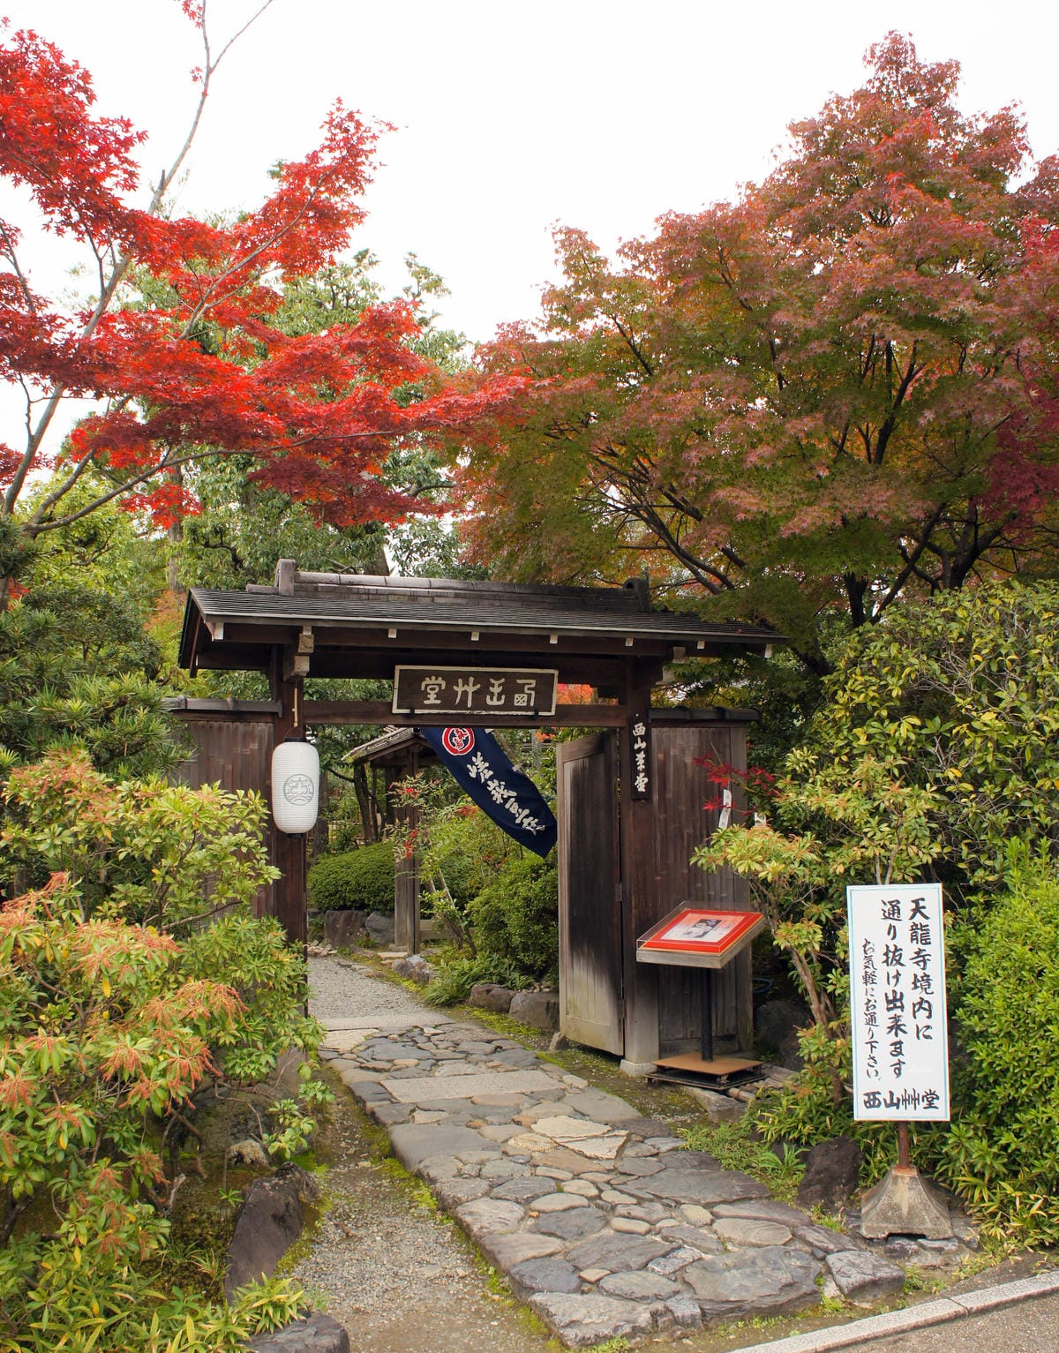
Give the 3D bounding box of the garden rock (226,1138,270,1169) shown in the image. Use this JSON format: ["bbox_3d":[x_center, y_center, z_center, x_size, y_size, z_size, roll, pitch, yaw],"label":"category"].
[{"bbox_3d":[-1.157,1.960,4.907,0.175,0.120,0.150,-1,-5,0],"label":"garden rock"}]

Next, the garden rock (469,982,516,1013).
[{"bbox_3d":[-0.263,2.310,8.597,0.330,0.200,0.240,-2,-5,15],"label":"garden rock"}]

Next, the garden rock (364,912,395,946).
[{"bbox_3d":[-1.449,2.543,12.026,0.380,0.320,0.280,-1,-5,0],"label":"garden rock"}]

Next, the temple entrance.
[{"bbox_3d":[-0.194,0.807,6.555,3.440,2.830,1.520,1,-5,-23],"label":"temple entrance"}]

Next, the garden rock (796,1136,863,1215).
[{"bbox_3d":[1.170,1.950,4.673,0.230,0.260,0.210,-1,-5,0],"label":"garden rock"}]

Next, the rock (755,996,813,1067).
[{"bbox_3d":[1.482,2.075,6.976,0.320,0.380,0.300,-1,-5,0],"label":"rock"}]

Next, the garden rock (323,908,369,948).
[{"bbox_3d":[-1.832,2.509,11.897,0.440,0.370,0.300,-1,-5,0],"label":"garden rock"}]

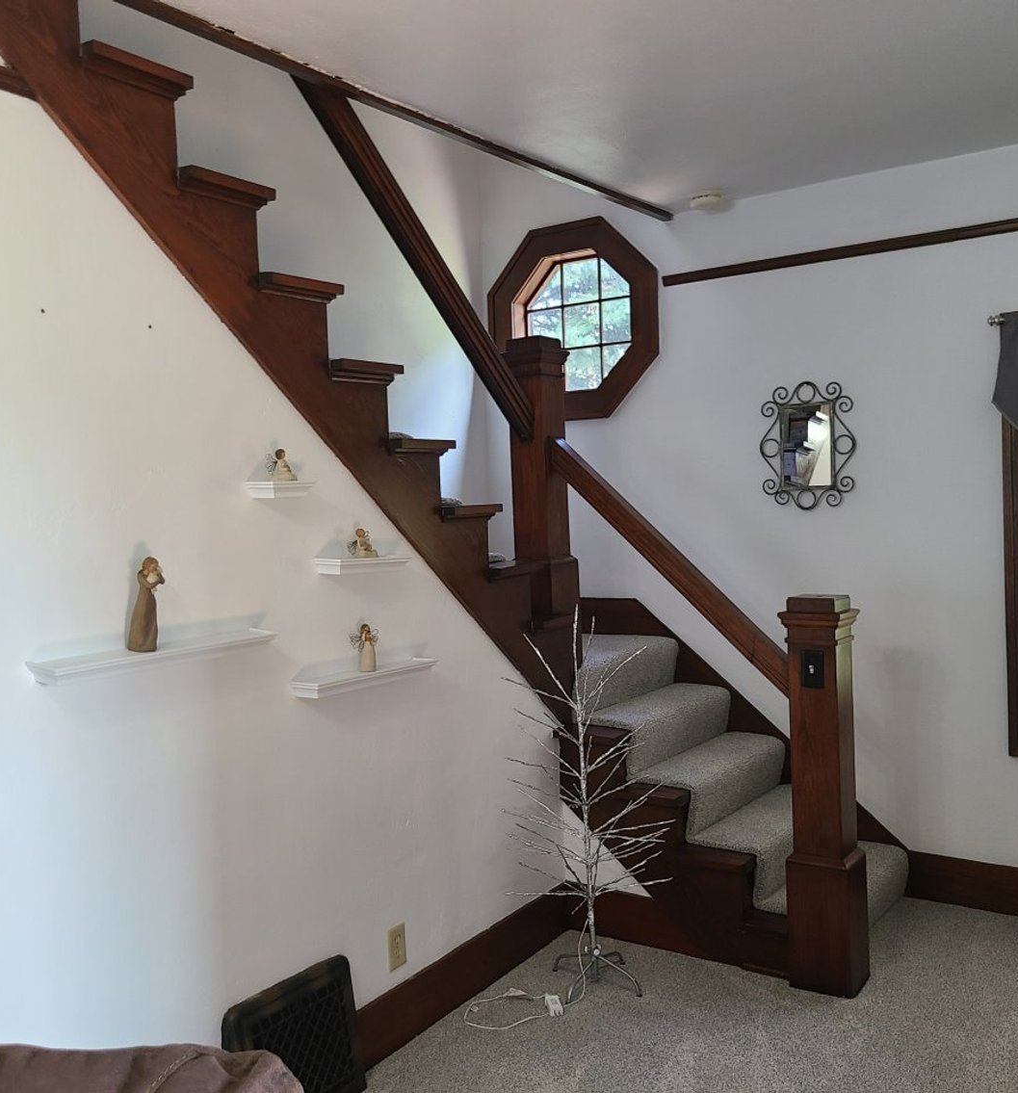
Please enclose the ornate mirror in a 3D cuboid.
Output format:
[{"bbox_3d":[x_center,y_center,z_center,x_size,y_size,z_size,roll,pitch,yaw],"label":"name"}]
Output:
[{"bbox_3d":[1.115,-0.377,4.101,0.366,0.476,0.030,0,4,34],"label":"ornate mirror"}]

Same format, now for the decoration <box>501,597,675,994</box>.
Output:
[{"bbox_3d":[0.251,0.770,3.381,0.500,1.177,0.500,-2,3,0],"label":"decoration"}]

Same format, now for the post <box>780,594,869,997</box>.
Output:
[{"bbox_3d":[0.955,0.741,3.322,0.184,1.184,0.184,0,4,34],"label":"post"}]

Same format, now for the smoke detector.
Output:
[{"bbox_3d":[0.739,-1.292,4.105,0.135,0.045,0.135,-2,3,0],"label":"smoke detector"}]

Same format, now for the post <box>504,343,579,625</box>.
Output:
[{"bbox_3d":[0.113,-0.235,3.813,0.184,0.953,0.184,0,4,34],"label":"post"}]

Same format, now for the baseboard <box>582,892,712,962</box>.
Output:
[{"bbox_3d":[0.436,1.249,3.668,0.522,0.176,0.022,0,4,34],"label":"baseboard"}]

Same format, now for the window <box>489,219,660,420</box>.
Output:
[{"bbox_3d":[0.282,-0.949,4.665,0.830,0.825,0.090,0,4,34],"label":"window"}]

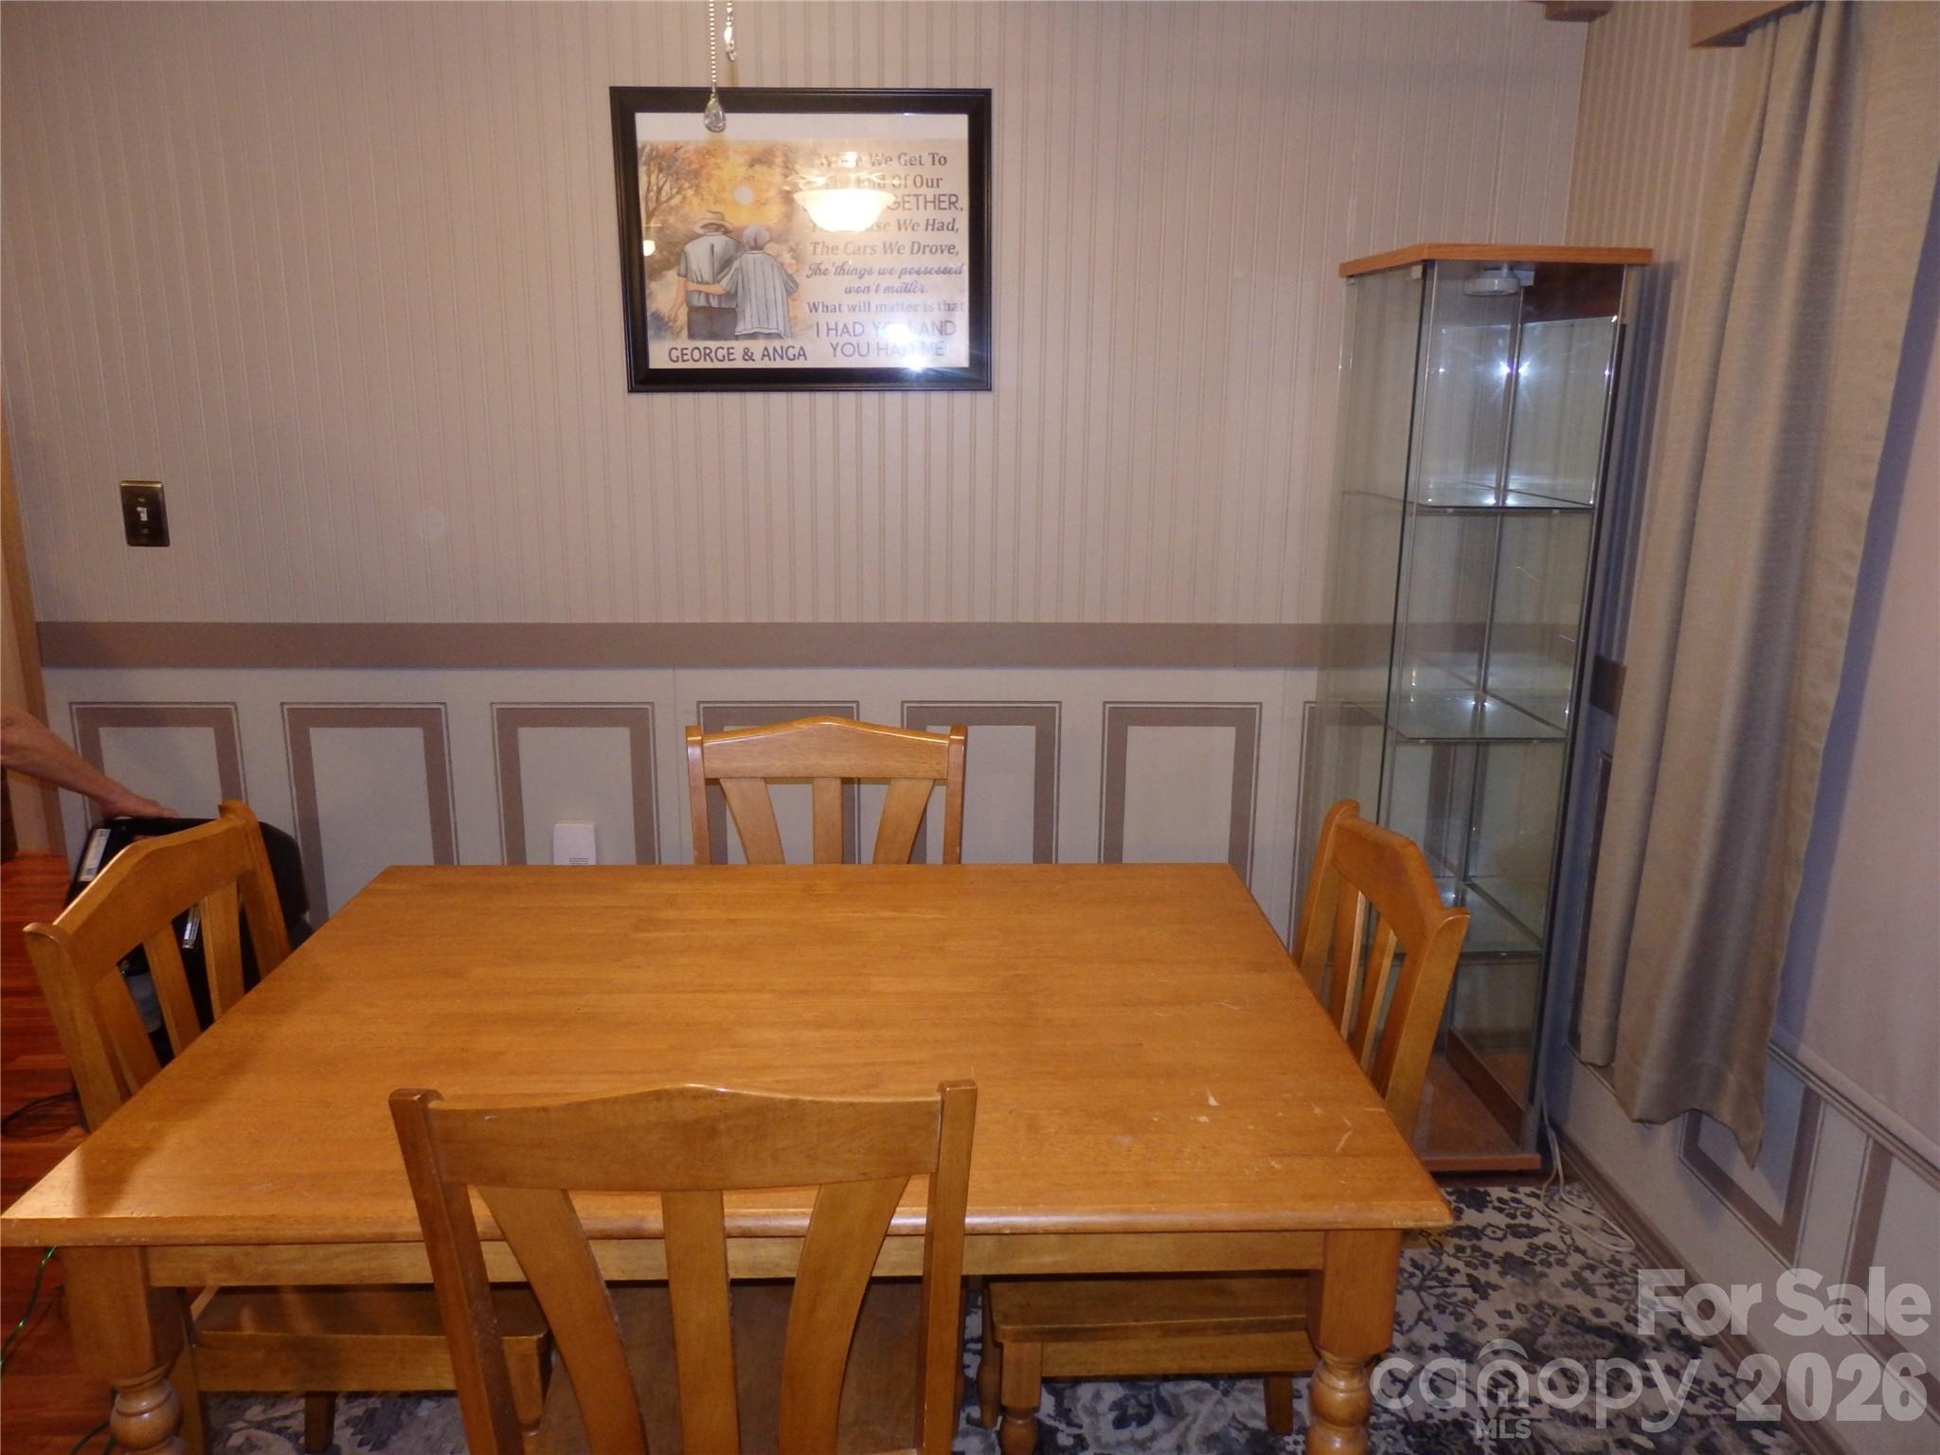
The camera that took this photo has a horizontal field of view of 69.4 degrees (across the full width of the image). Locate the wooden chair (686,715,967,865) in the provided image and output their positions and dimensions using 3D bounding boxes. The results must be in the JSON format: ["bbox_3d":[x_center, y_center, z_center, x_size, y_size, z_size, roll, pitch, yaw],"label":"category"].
[{"bbox_3d":[-0.217,0.477,2.087,0.447,0.908,0.495,0,13,-2],"label":"wooden chair"}]

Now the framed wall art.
[{"bbox_3d":[-0.301,-0.894,2.593,0.683,0.533,0.025,-1,13,-2],"label":"framed wall art"}]

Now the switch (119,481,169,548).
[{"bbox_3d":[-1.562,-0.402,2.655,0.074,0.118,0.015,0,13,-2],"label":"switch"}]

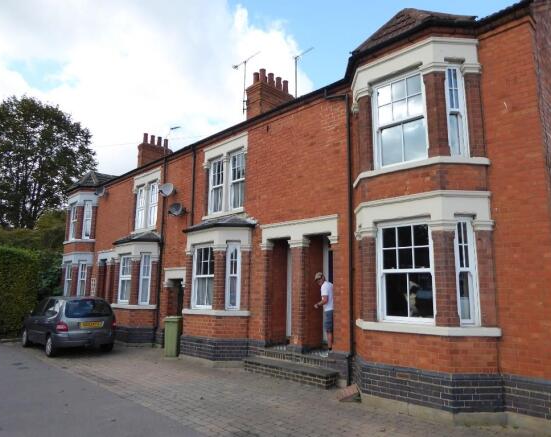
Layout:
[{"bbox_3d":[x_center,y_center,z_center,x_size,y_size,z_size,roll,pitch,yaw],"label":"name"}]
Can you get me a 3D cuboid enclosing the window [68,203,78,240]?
[{"bbox_3d":[-9.235,0.174,19.356,0.100,1.660,1.000,10,-13,-42],"label":"window"}]

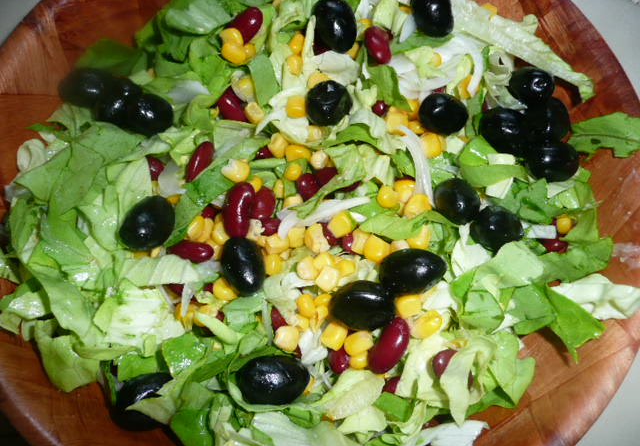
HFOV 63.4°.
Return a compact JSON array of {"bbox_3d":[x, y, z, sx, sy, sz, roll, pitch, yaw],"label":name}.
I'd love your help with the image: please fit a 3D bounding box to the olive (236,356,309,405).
[{"bbox_3d":[-0.017,0.056,0.185,0.026,0.018,0.018,2,70,0],"label":"olive"}]

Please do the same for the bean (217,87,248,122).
[{"bbox_3d":[-0.037,-0.049,0.214,0.010,0.009,0.020,-35,75,-11],"label":"bean"}]

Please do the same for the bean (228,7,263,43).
[{"bbox_3d":[-0.034,-0.090,0.236,0.011,0.009,0.020,34,73,11],"label":"bean"}]

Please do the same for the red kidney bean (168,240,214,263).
[{"bbox_3d":[-0.048,0.011,0.193,0.018,0.008,0.008,10,72,3],"label":"red kidney bean"}]

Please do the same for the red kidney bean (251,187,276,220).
[{"bbox_3d":[-0.022,-0.007,0.200,0.010,0.009,0.017,-9,72,-5],"label":"red kidney bean"}]

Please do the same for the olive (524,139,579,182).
[{"bbox_3d":[0.094,-0.025,0.210,0.022,0.017,0.017,6,99,23],"label":"olive"}]

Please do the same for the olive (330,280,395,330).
[{"bbox_3d":[0.015,0.030,0.188,0.023,0.018,0.018,8,72,2],"label":"olive"}]

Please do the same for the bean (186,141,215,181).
[{"bbox_3d":[-0.048,-0.024,0.205,0.009,0.008,0.018,25,73,8],"label":"bean"}]

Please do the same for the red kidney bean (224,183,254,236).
[{"bbox_3d":[-0.030,-0.005,0.194,0.011,0.009,0.021,7,71,0],"label":"red kidney bean"}]

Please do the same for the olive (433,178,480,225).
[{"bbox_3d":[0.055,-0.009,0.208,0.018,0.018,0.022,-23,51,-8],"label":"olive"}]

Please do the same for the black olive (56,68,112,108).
[{"bbox_3d":[-0.099,-0.057,0.219,0.024,0.017,0.017,5,72,1],"label":"black olive"}]

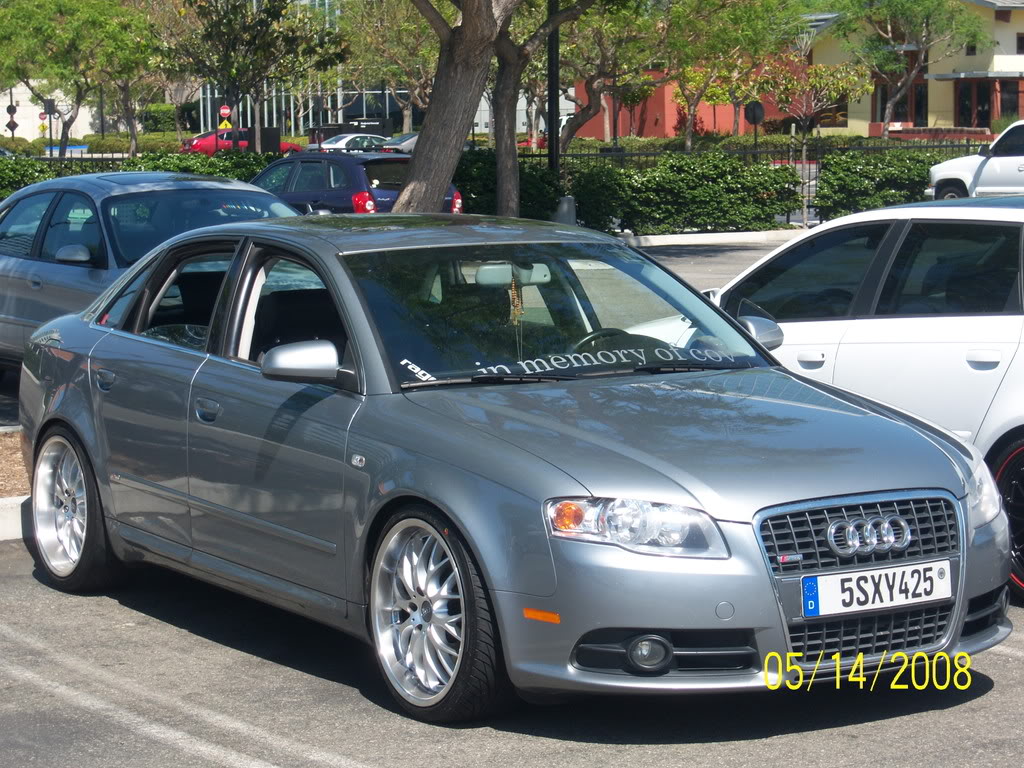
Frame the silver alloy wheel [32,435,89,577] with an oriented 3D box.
[{"bbox_3d":[-1.590,0.451,8.952,0.210,0.525,0.525,-4,6,-32],"label":"silver alloy wheel"}]

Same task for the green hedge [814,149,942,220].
[{"bbox_3d":[6.779,-3.510,42.800,3.200,1.380,1.200,-4,7,-32],"label":"green hedge"}]

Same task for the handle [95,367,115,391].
[{"bbox_3d":[-1.446,-0.018,8.514,0.045,0.070,0.170,-4,6,-32],"label":"handle"}]

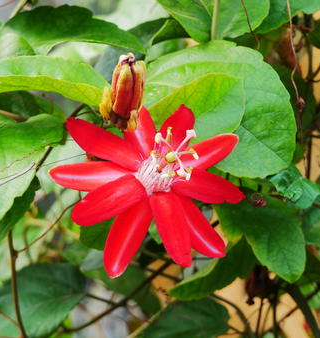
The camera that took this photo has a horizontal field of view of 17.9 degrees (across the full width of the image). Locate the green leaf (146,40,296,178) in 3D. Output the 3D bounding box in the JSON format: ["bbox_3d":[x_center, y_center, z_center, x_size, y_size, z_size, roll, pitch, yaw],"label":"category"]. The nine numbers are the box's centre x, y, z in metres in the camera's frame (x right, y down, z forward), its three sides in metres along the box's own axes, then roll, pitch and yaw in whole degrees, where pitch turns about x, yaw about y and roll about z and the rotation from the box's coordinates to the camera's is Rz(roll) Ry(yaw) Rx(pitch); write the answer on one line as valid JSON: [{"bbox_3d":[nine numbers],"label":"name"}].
[{"bbox_3d":[0.032,-0.033,0.565,0.083,0.076,0.030,1,7,-3],"label":"green leaf"}]

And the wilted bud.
[{"bbox_3d":[-0.020,-0.041,0.540,0.023,0.041,0.022,8,6,0],"label":"wilted bud"}]

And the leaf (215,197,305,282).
[{"bbox_3d":[0.058,0.041,0.590,0.053,0.050,0.025,1,7,0],"label":"leaf"}]

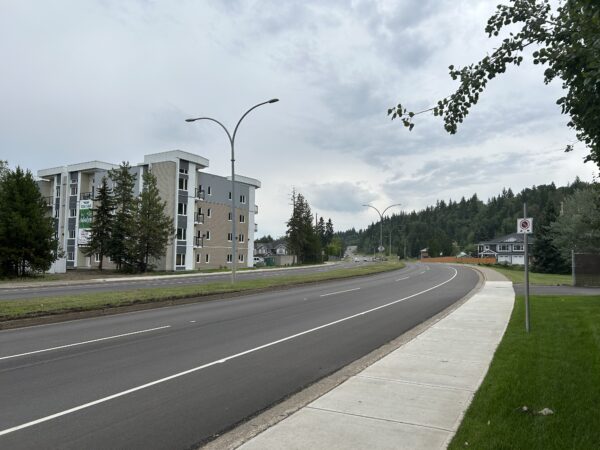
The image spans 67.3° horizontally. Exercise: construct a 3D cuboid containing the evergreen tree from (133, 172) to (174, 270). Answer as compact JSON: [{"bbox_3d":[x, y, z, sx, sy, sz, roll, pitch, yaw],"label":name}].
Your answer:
[{"bbox_3d":[-16.183,-0.380,48.950,4.500,11.112,4.500,2,-5,-18],"label":"evergreen tree"}]

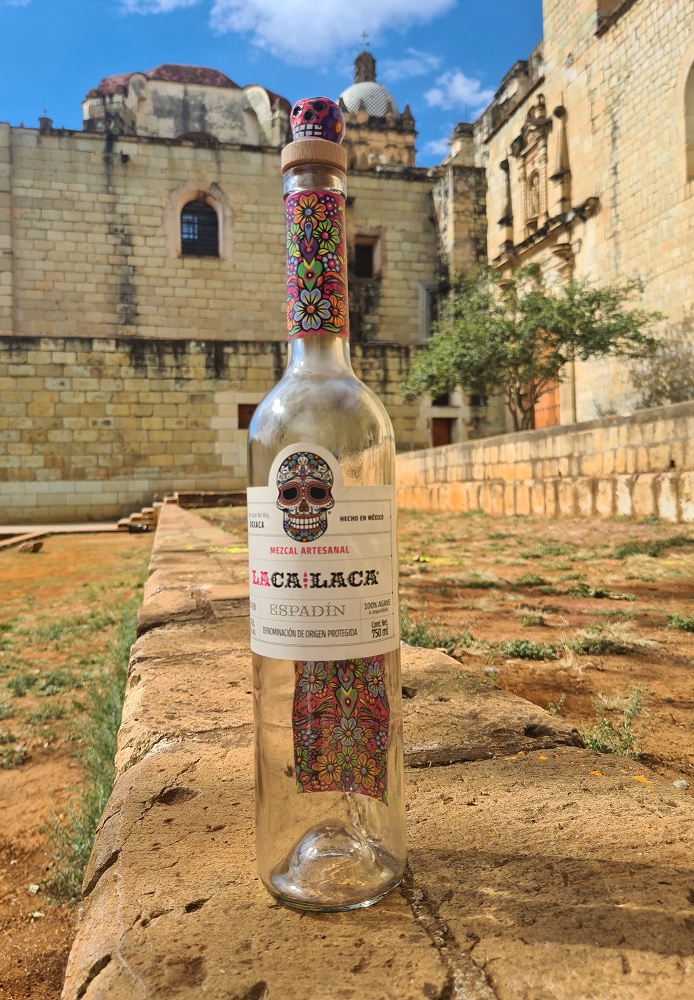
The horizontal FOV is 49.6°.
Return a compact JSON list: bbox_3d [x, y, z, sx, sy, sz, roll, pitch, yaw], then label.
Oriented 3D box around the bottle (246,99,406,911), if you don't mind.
[{"bbox_3d":[-0.011,-0.005,0.361,0.073,0.375,0.073,-1,0,10],"label":"bottle"}]

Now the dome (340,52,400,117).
[{"bbox_3d":[1.400,-29.800,54.000,4.900,5.000,4.900,-1,0,0],"label":"dome"}]

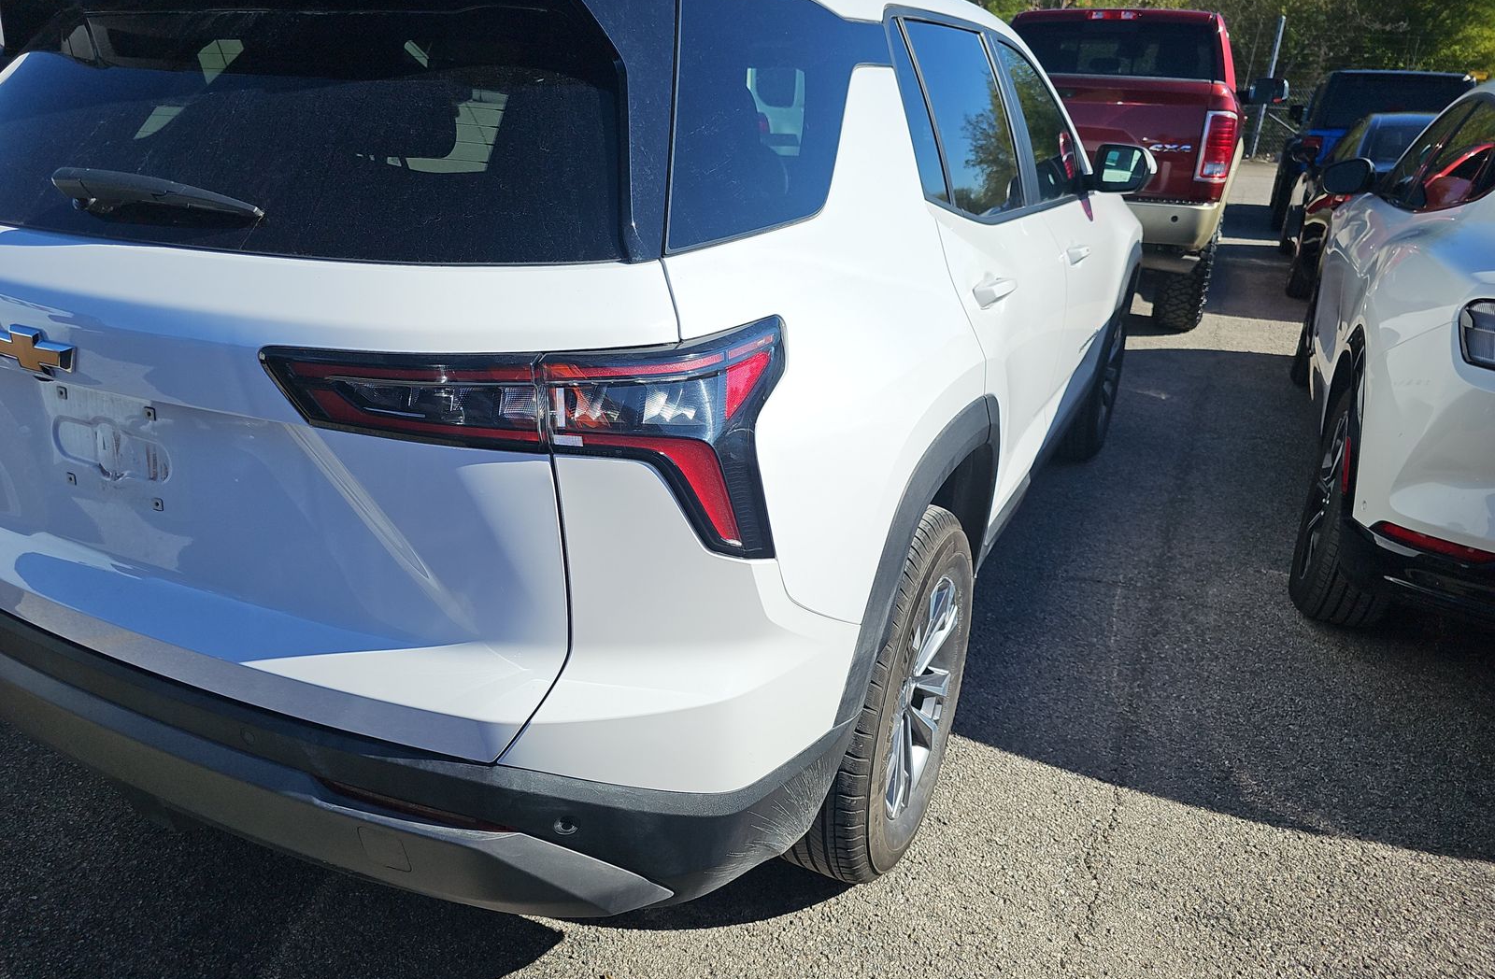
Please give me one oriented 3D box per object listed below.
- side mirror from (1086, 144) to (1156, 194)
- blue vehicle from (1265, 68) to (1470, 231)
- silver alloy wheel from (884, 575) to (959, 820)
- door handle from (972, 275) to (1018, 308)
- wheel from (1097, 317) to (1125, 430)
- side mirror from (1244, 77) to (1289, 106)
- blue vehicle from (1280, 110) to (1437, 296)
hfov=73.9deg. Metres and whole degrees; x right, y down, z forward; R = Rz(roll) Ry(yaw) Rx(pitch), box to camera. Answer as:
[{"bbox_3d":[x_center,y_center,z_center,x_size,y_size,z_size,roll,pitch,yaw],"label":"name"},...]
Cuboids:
[{"bbox_3d":[1.225,-1.049,3.254,0.220,0.155,0.130,11,23,24],"label":"side mirror"},{"bbox_3d":[7.996,-4.406,12.848,1.880,1.860,4.700,11,23,24],"label":"blue vehicle"},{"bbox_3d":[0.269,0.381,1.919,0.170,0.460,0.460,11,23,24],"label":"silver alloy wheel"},{"bbox_3d":[0.450,-0.353,1.781,0.050,0.045,0.240,11,23,24],"label":"door handle"},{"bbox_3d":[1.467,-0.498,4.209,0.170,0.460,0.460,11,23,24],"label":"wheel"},{"bbox_3d":[4.427,-3.404,8.484,0.370,0.230,0.170,11,23,24],"label":"side mirror"},{"bbox_3d":[5.734,-2.515,8.522,1.850,1.430,4.800,11,23,24],"label":"blue vehicle"}]

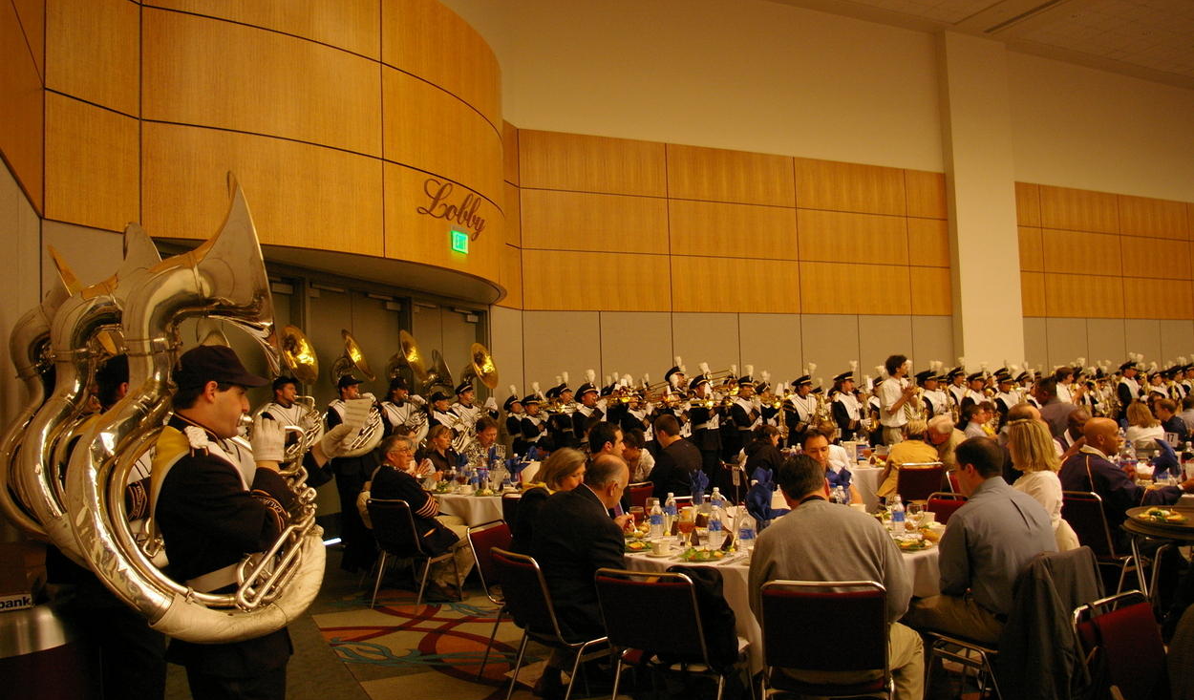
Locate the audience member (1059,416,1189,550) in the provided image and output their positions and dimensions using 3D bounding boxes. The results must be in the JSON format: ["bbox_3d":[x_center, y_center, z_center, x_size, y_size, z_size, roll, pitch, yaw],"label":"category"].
[{"bbox_3d":[3.506,1.114,5.911,0.850,1.340,0.580,-1,-3,-18],"label":"audience member"}]

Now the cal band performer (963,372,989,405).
[{"bbox_3d":[5.532,1.231,13.100,0.450,1.780,0.520,-5,-5,42],"label":"cal band performer"}]

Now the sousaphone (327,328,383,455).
[{"bbox_3d":[-2.328,0.420,8.600,0.560,1.240,0.620,-2,-3,10],"label":"sousaphone"}]

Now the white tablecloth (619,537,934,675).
[{"bbox_3d":[0.981,1.303,5.033,1.850,0.520,1.850,-2,-3,0],"label":"white tablecloth"}]

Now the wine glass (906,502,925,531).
[{"bbox_3d":[1.761,0.919,4.960,0.083,0.165,0.083,-2,-3,0],"label":"wine glass"}]

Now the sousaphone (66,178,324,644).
[{"bbox_3d":[-1.134,0.133,2.520,0.690,1.320,0.660,0,-4,-27],"label":"sousaphone"}]

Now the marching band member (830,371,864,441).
[{"bbox_3d":[3.434,1.231,12.300,0.450,1.820,0.520,-4,-4,38],"label":"marching band member"}]

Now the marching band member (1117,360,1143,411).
[{"bbox_3d":[9.183,1.171,15.400,0.450,1.870,0.530,-5,-5,44],"label":"marching band member"}]

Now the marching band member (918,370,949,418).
[{"bbox_3d":[4.408,1.182,11.745,0.460,1.800,0.500,-3,-4,28],"label":"marching band member"}]

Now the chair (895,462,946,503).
[{"bbox_3d":[3.043,1.509,8.650,0.470,0.830,0.540,-2,-3,-3],"label":"chair"}]

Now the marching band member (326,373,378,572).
[{"bbox_3d":[-2.273,1.163,8.300,0.500,1.850,0.580,-3,-4,22],"label":"marching band member"}]

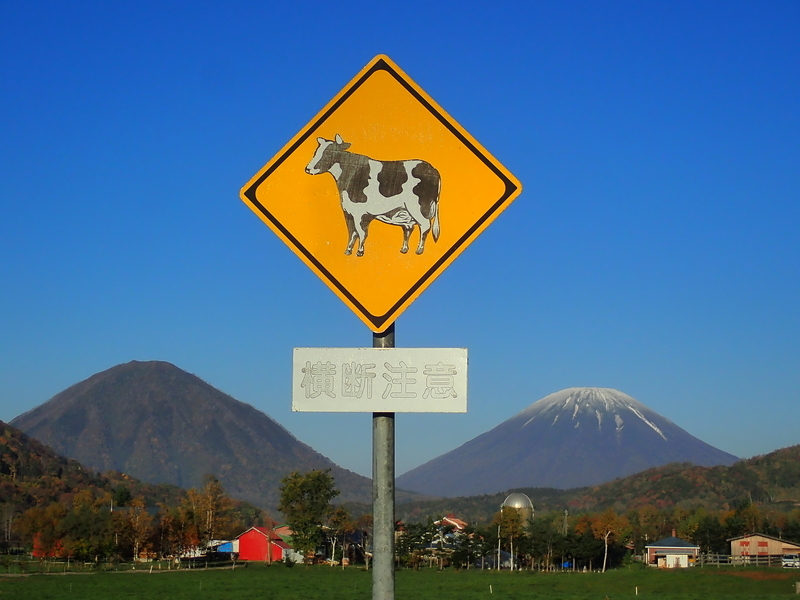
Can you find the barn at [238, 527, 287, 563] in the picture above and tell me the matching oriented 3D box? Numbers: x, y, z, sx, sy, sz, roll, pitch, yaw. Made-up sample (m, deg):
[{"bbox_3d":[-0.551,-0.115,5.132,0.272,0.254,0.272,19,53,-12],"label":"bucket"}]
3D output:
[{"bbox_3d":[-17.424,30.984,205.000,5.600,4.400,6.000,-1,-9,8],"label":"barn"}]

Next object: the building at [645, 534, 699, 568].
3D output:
[{"bbox_3d":[28.867,26.740,172.000,5.500,3.500,5.200,-1,-9,5],"label":"building"}]

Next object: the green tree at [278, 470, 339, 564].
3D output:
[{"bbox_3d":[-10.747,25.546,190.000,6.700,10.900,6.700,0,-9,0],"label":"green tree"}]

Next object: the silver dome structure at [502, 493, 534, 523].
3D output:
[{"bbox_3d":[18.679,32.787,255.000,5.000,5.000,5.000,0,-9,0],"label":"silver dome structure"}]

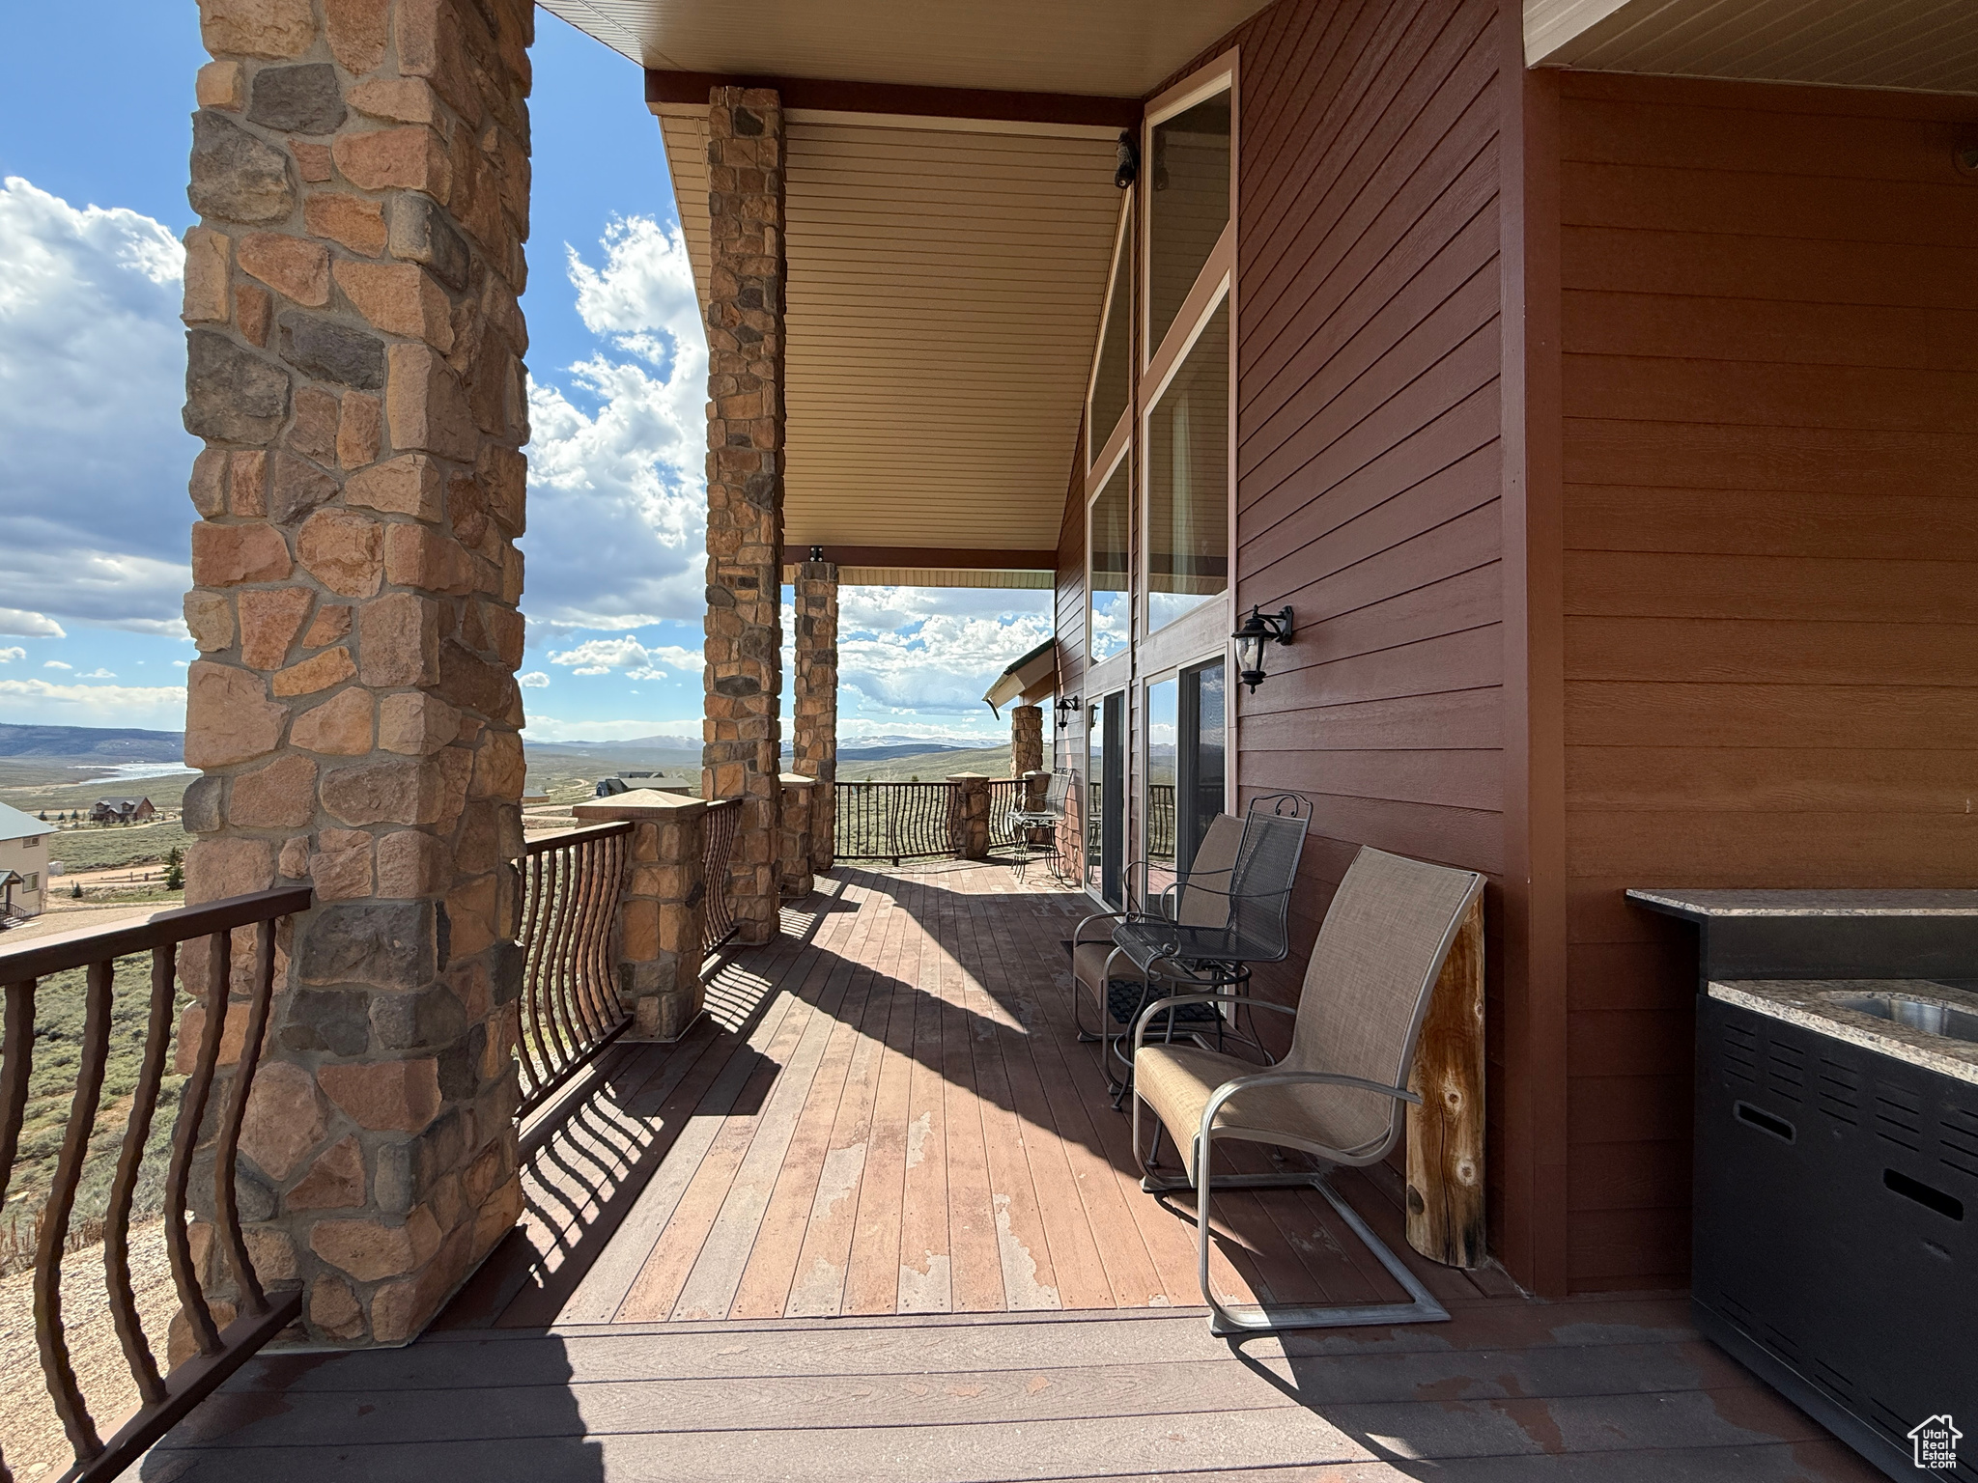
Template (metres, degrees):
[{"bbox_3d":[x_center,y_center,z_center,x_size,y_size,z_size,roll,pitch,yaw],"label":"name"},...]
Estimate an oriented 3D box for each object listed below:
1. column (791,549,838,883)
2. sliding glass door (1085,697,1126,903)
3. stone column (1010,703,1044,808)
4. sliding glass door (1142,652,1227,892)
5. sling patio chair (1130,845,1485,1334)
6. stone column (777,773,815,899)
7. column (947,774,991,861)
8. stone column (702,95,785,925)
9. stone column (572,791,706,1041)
[{"bbox_3d":[-2.226,-0.329,10.260,0.545,3.849,0.481,1,-1,-4],"label":"column"},{"bbox_3d":[1.113,0.551,7.676,0.085,2.038,1.769,1,-1,-4],"label":"sliding glass door"},{"bbox_3d":[0.681,0.543,14.229,0.566,2.335,0.538,1,-1,-4],"label":"stone column"},{"bbox_3d":[1.277,0.507,5.404,0.085,2.038,1.769,1,-1,-4],"label":"sliding glass door"},{"bbox_3d":[0.889,0.908,2.360,0.764,1.132,0.658,1,-1,-4],"label":"sling patio chair"},{"bbox_3d":[-2.083,0.942,8.245,0.509,1.228,0.502,1,-1,-4],"label":"stone column"},{"bbox_3d":[-0.284,1.035,11.311,0.474,1.210,0.474,2,-1,-39],"label":"column"},{"bbox_3d":[-1.896,-1.719,6.246,0.545,6.474,0.481,1,-1,-4],"label":"stone column"},{"bbox_3d":[-1.793,0.863,4.139,0.509,1.228,0.516,1,-1,-4],"label":"stone column"}]

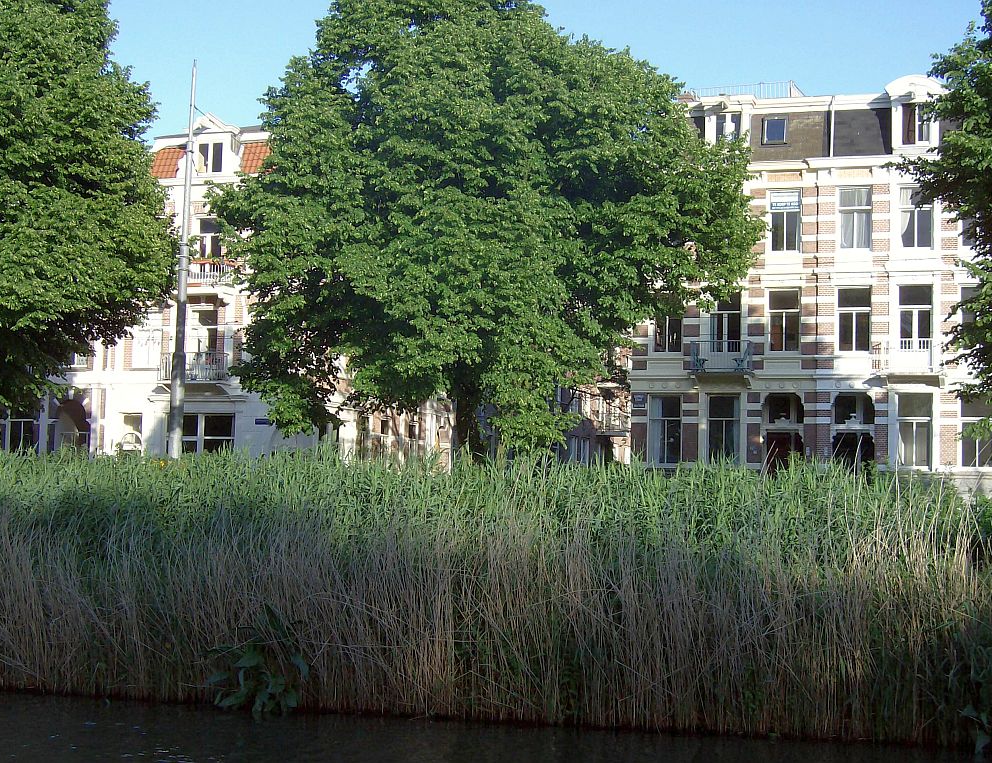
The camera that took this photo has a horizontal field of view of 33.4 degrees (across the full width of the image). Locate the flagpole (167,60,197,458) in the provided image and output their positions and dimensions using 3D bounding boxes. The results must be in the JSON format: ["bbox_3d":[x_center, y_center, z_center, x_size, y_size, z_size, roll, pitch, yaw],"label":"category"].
[{"bbox_3d":[-7.083,-2.606,37.629,0.310,9.539,0.310,1,-5,18],"label":"flagpole"}]

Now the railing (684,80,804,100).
[{"bbox_3d":[8.815,-9.692,58.016,3.600,1.000,2.200,0,-5,18],"label":"railing"}]

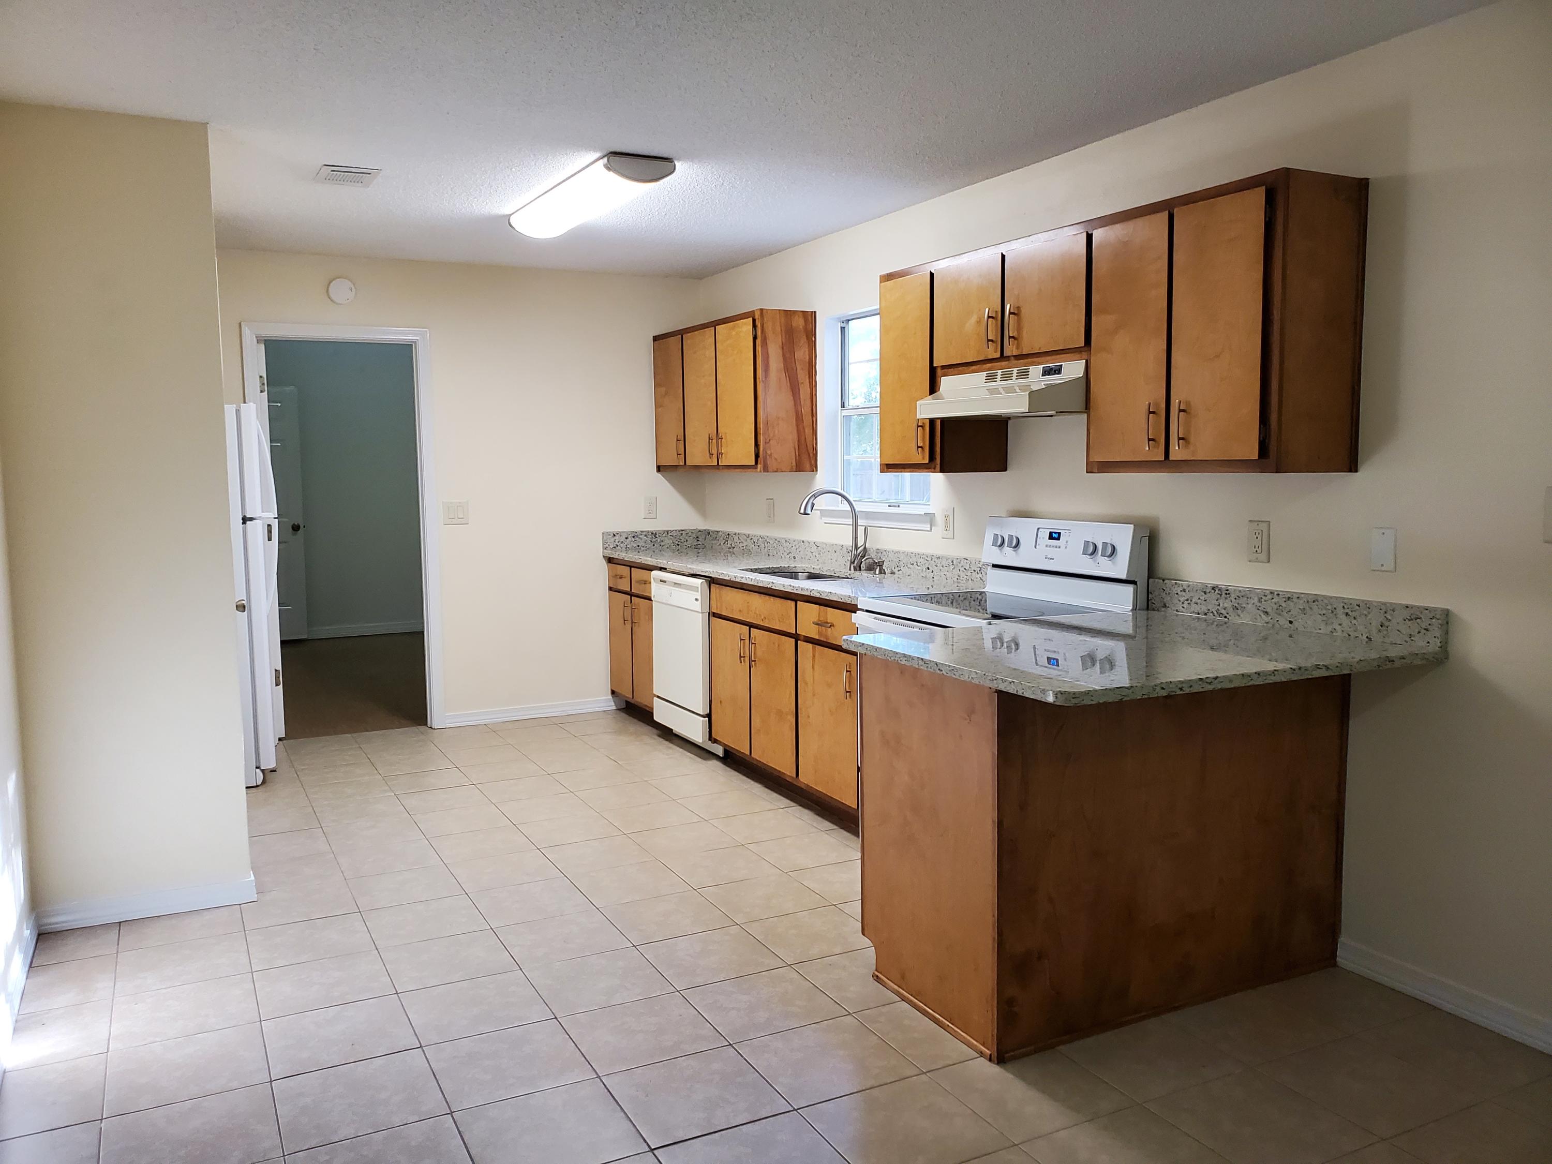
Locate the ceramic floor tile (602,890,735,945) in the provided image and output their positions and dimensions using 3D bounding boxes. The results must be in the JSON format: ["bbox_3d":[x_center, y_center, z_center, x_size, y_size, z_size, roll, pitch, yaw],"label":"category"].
[{"bbox_3d":[-0.341,1.047,3.638,0.331,0.010,0.331,-3,6,-27],"label":"ceramic floor tile"}]

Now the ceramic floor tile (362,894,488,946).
[{"bbox_3d":[-1.090,1.054,3.629,0.331,0.010,0.331,-3,6,-27],"label":"ceramic floor tile"}]

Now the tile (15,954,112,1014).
[{"bbox_3d":[-1.930,1.102,3.196,0.215,0.010,0.331,-3,6,-27],"label":"tile"}]

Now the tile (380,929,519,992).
[{"bbox_3d":[-0.922,1.069,3.289,0.328,0.012,0.325,-3,6,-27],"label":"tile"}]

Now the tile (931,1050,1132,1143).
[{"bbox_3d":[0.564,1.131,2.590,0.328,0.012,0.325,-3,6,-27],"label":"tile"}]

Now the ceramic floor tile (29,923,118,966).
[{"bbox_3d":[-2.041,1.062,3.409,0.215,0.012,0.263,-3,6,-27],"label":"ceramic floor tile"}]

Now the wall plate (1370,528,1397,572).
[{"bbox_3d":[1.580,-0.084,3.034,0.006,0.114,0.070,-3,6,-28],"label":"wall plate"}]

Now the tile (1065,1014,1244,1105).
[{"bbox_3d":[0.870,1.120,2.759,0.331,0.010,0.331,-3,6,-27],"label":"tile"}]

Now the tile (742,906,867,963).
[{"bbox_3d":[0.112,1.050,3.456,0.328,0.012,0.325,-3,6,-27],"label":"tile"}]

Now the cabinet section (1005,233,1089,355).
[{"bbox_3d":[0.852,-0.904,3.701,0.040,0.343,0.383,-3,6,-28],"label":"cabinet section"}]

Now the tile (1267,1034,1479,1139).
[{"bbox_3d":[1.321,1.129,2.616,0.331,0.010,0.331,-3,6,-27],"label":"tile"}]

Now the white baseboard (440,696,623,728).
[{"bbox_3d":[-1.357,0.730,6.587,1.040,0.080,0.016,-3,6,-27],"label":"white baseboard"}]

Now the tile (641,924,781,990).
[{"bbox_3d":[-0.186,1.069,3.321,0.330,0.012,0.330,-3,6,-27],"label":"tile"}]

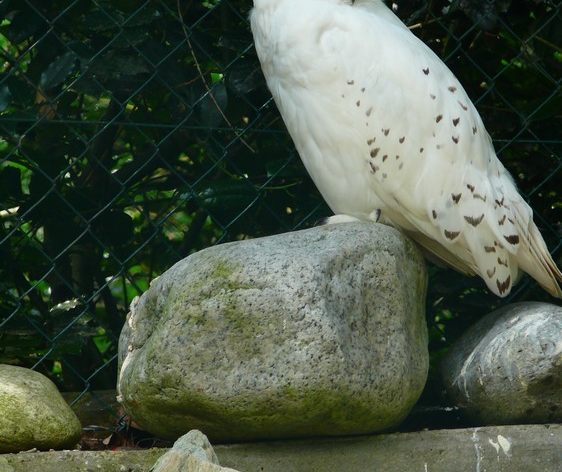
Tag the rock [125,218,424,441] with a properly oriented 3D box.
[{"bbox_3d":[-0.008,0.105,6.900,0.325,0.233,0.250,-1,6,-13],"label":"rock"}]

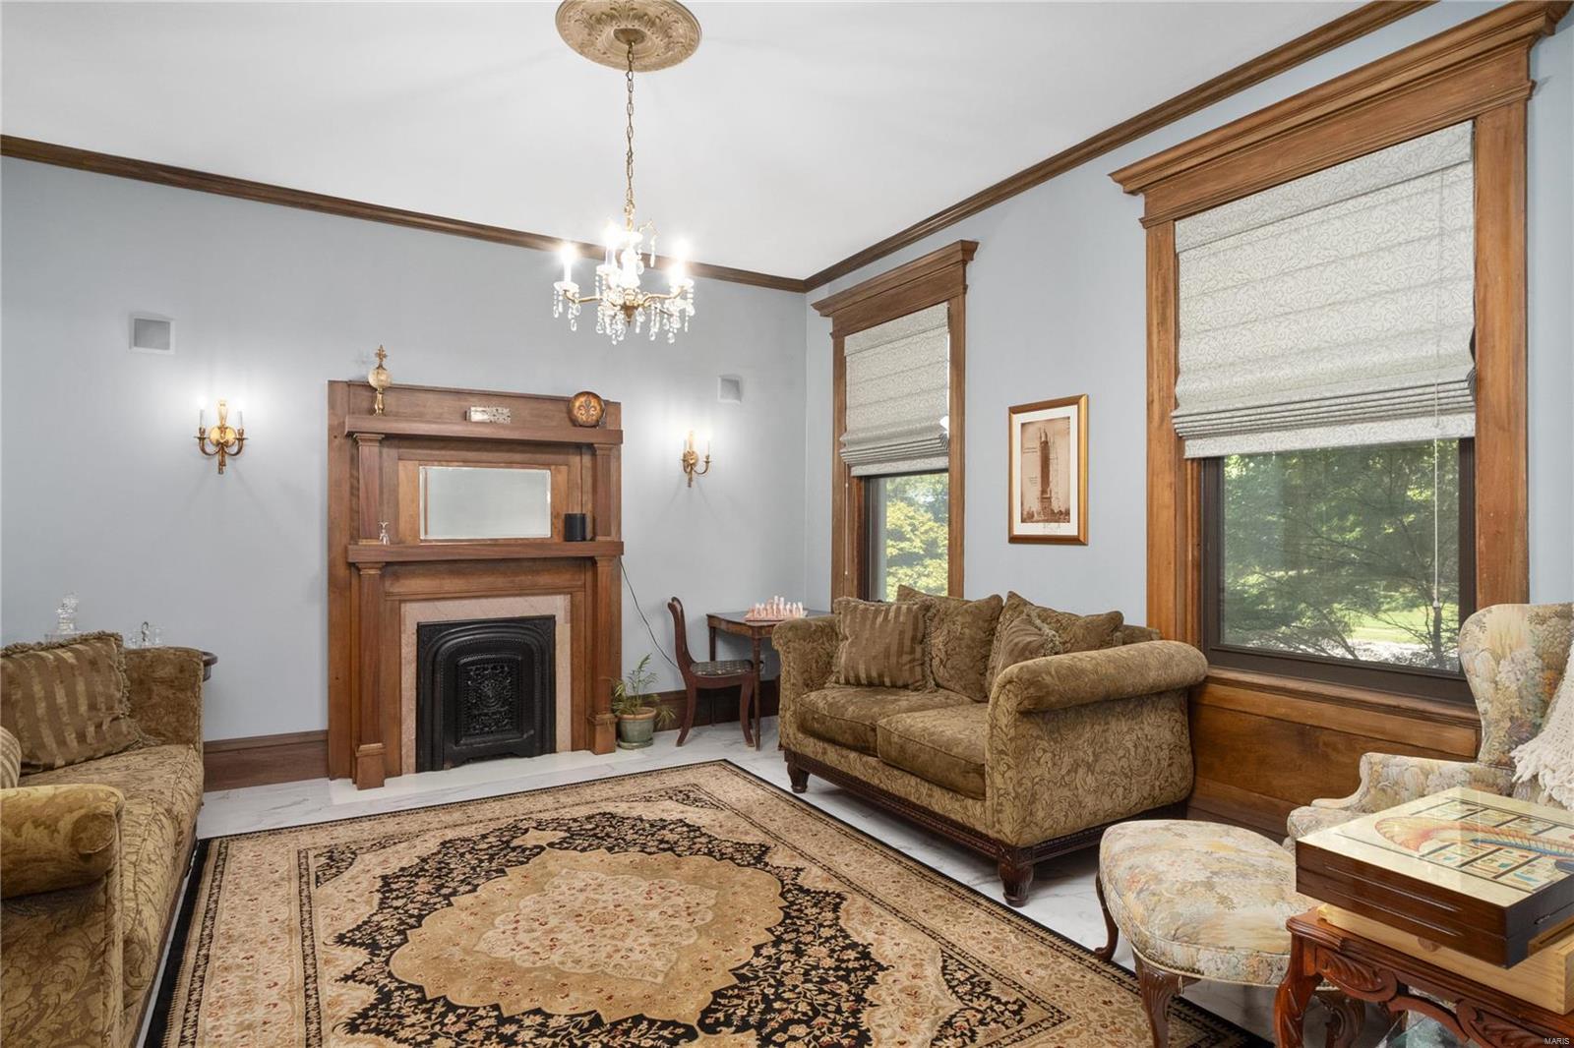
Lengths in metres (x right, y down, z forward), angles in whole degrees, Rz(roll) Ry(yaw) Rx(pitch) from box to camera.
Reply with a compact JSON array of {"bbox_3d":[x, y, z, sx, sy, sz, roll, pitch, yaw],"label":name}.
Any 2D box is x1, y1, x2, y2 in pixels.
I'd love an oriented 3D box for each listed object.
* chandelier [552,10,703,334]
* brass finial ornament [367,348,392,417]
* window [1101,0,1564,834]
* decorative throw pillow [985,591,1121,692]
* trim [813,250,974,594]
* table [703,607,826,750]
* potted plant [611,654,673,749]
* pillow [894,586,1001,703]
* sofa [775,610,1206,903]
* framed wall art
[{"bbox_3d":[-0.551,-1.184,2.761,0.507,1.129,0.507,0,0,-32],"label":"chandelier"},{"bbox_3d":[-2.131,-0.751,4.117,0.124,0.370,0.124,0,0,-32],"label":"brass finial ornament"},{"bbox_3d":[1.916,-0.137,2.908,0.257,2.785,1.463,0,0,-32],"label":"window"},{"bbox_3d":[1.131,0.565,3.319,0.210,0.520,0.570,20,-10,-30],"label":"decorative throw pillow"},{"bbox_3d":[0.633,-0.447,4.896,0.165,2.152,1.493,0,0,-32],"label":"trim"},{"bbox_3d":[-0.029,0.969,5.129,0.812,0.723,0.792,0,0,-32],"label":"table"},{"bbox_3d":[-0.885,1.062,4.810,0.370,0.541,0.356,0,0,0],"label":"potted plant"},{"bbox_3d":[0.762,0.561,3.866,0.210,0.520,0.570,21,-13,-36],"label":"pillow"},{"bbox_3d":[0.799,0.874,3.593,1.016,0.904,1.742,0,0,-32],"label":"sofa"},{"bbox_3d":[1.267,-0.249,3.874,0.042,0.701,0.475,0,0,-32],"label":"framed wall art"}]

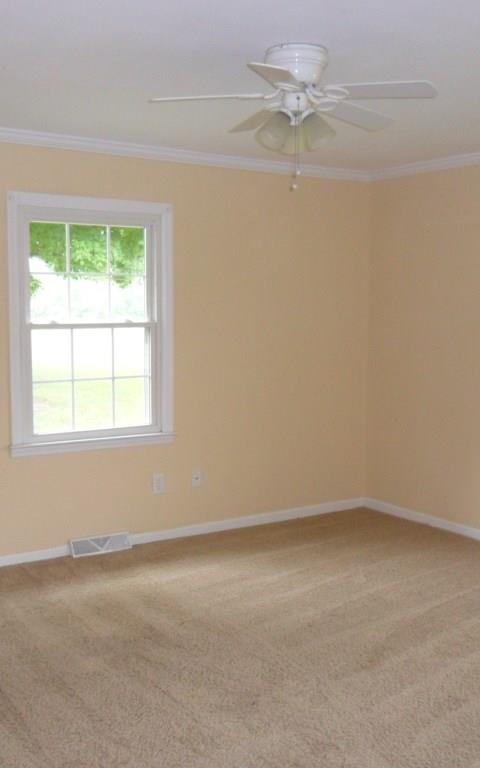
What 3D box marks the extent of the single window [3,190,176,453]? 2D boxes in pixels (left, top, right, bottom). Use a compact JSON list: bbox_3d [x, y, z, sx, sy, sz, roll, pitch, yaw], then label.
[{"bbox_3d":[-0.857,-0.345,4.745,1.035,1.480,0.100,-3,6,-32],"label":"single window"}]

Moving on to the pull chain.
[{"bbox_3d":[0.207,-0.858,2.980,0.032,0.280,0.030,0,5,0],"label":"pull chain"}]

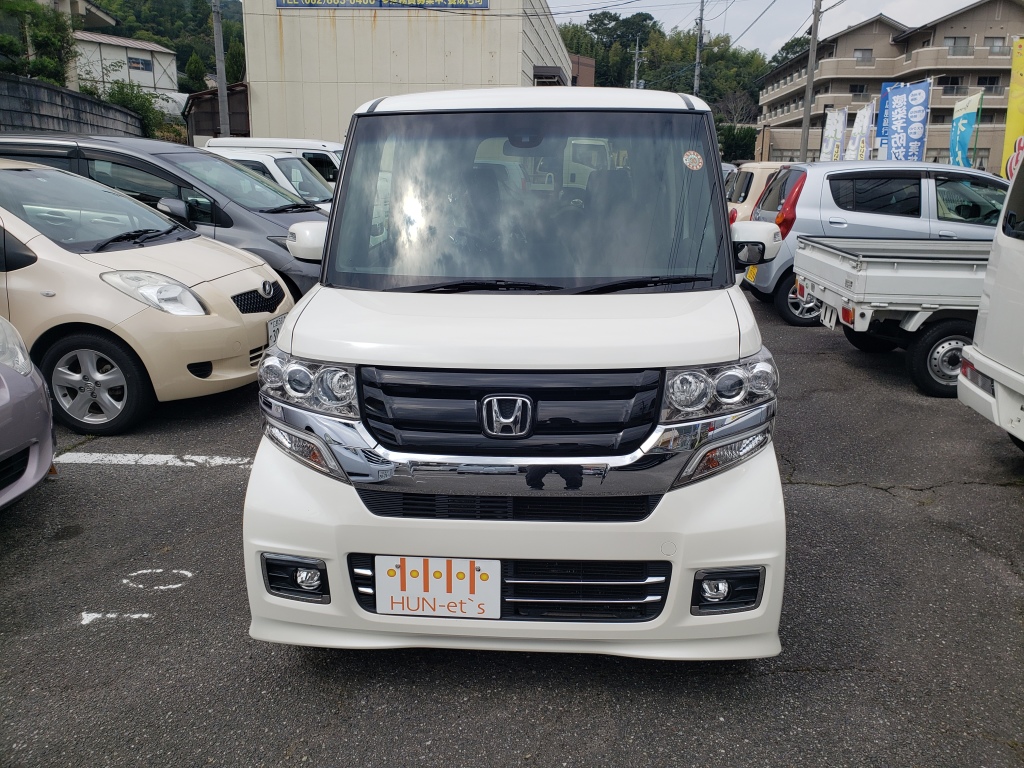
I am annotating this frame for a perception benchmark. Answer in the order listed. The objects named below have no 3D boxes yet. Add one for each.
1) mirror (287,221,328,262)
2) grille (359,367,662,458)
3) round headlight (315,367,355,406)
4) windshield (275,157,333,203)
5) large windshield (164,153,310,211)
[{"bbox_3d":[-0.721,-0.511,2.780,0.170,0.155,0.110,1,14,4],"label":"mirror"},{"bbox_3d":[-0.004,0.074,1.990,0.775,0.210,0.110,1,13,4],"label":"grille"},{"bbox_3d":[-0.473,0.009,2.060,0.105,0.104,0.065,1,14,4],"label":"round headlight"},{"bbox_3d":[-2.603,-2.540,9.600,0.420,0.580,1.250,1,14,5],"label":"windshield"},{"bbox_3d":[-2.390,-1.746,6.600,0.880,0.470,1.350,1,13,4],"label":"large windshield"}]

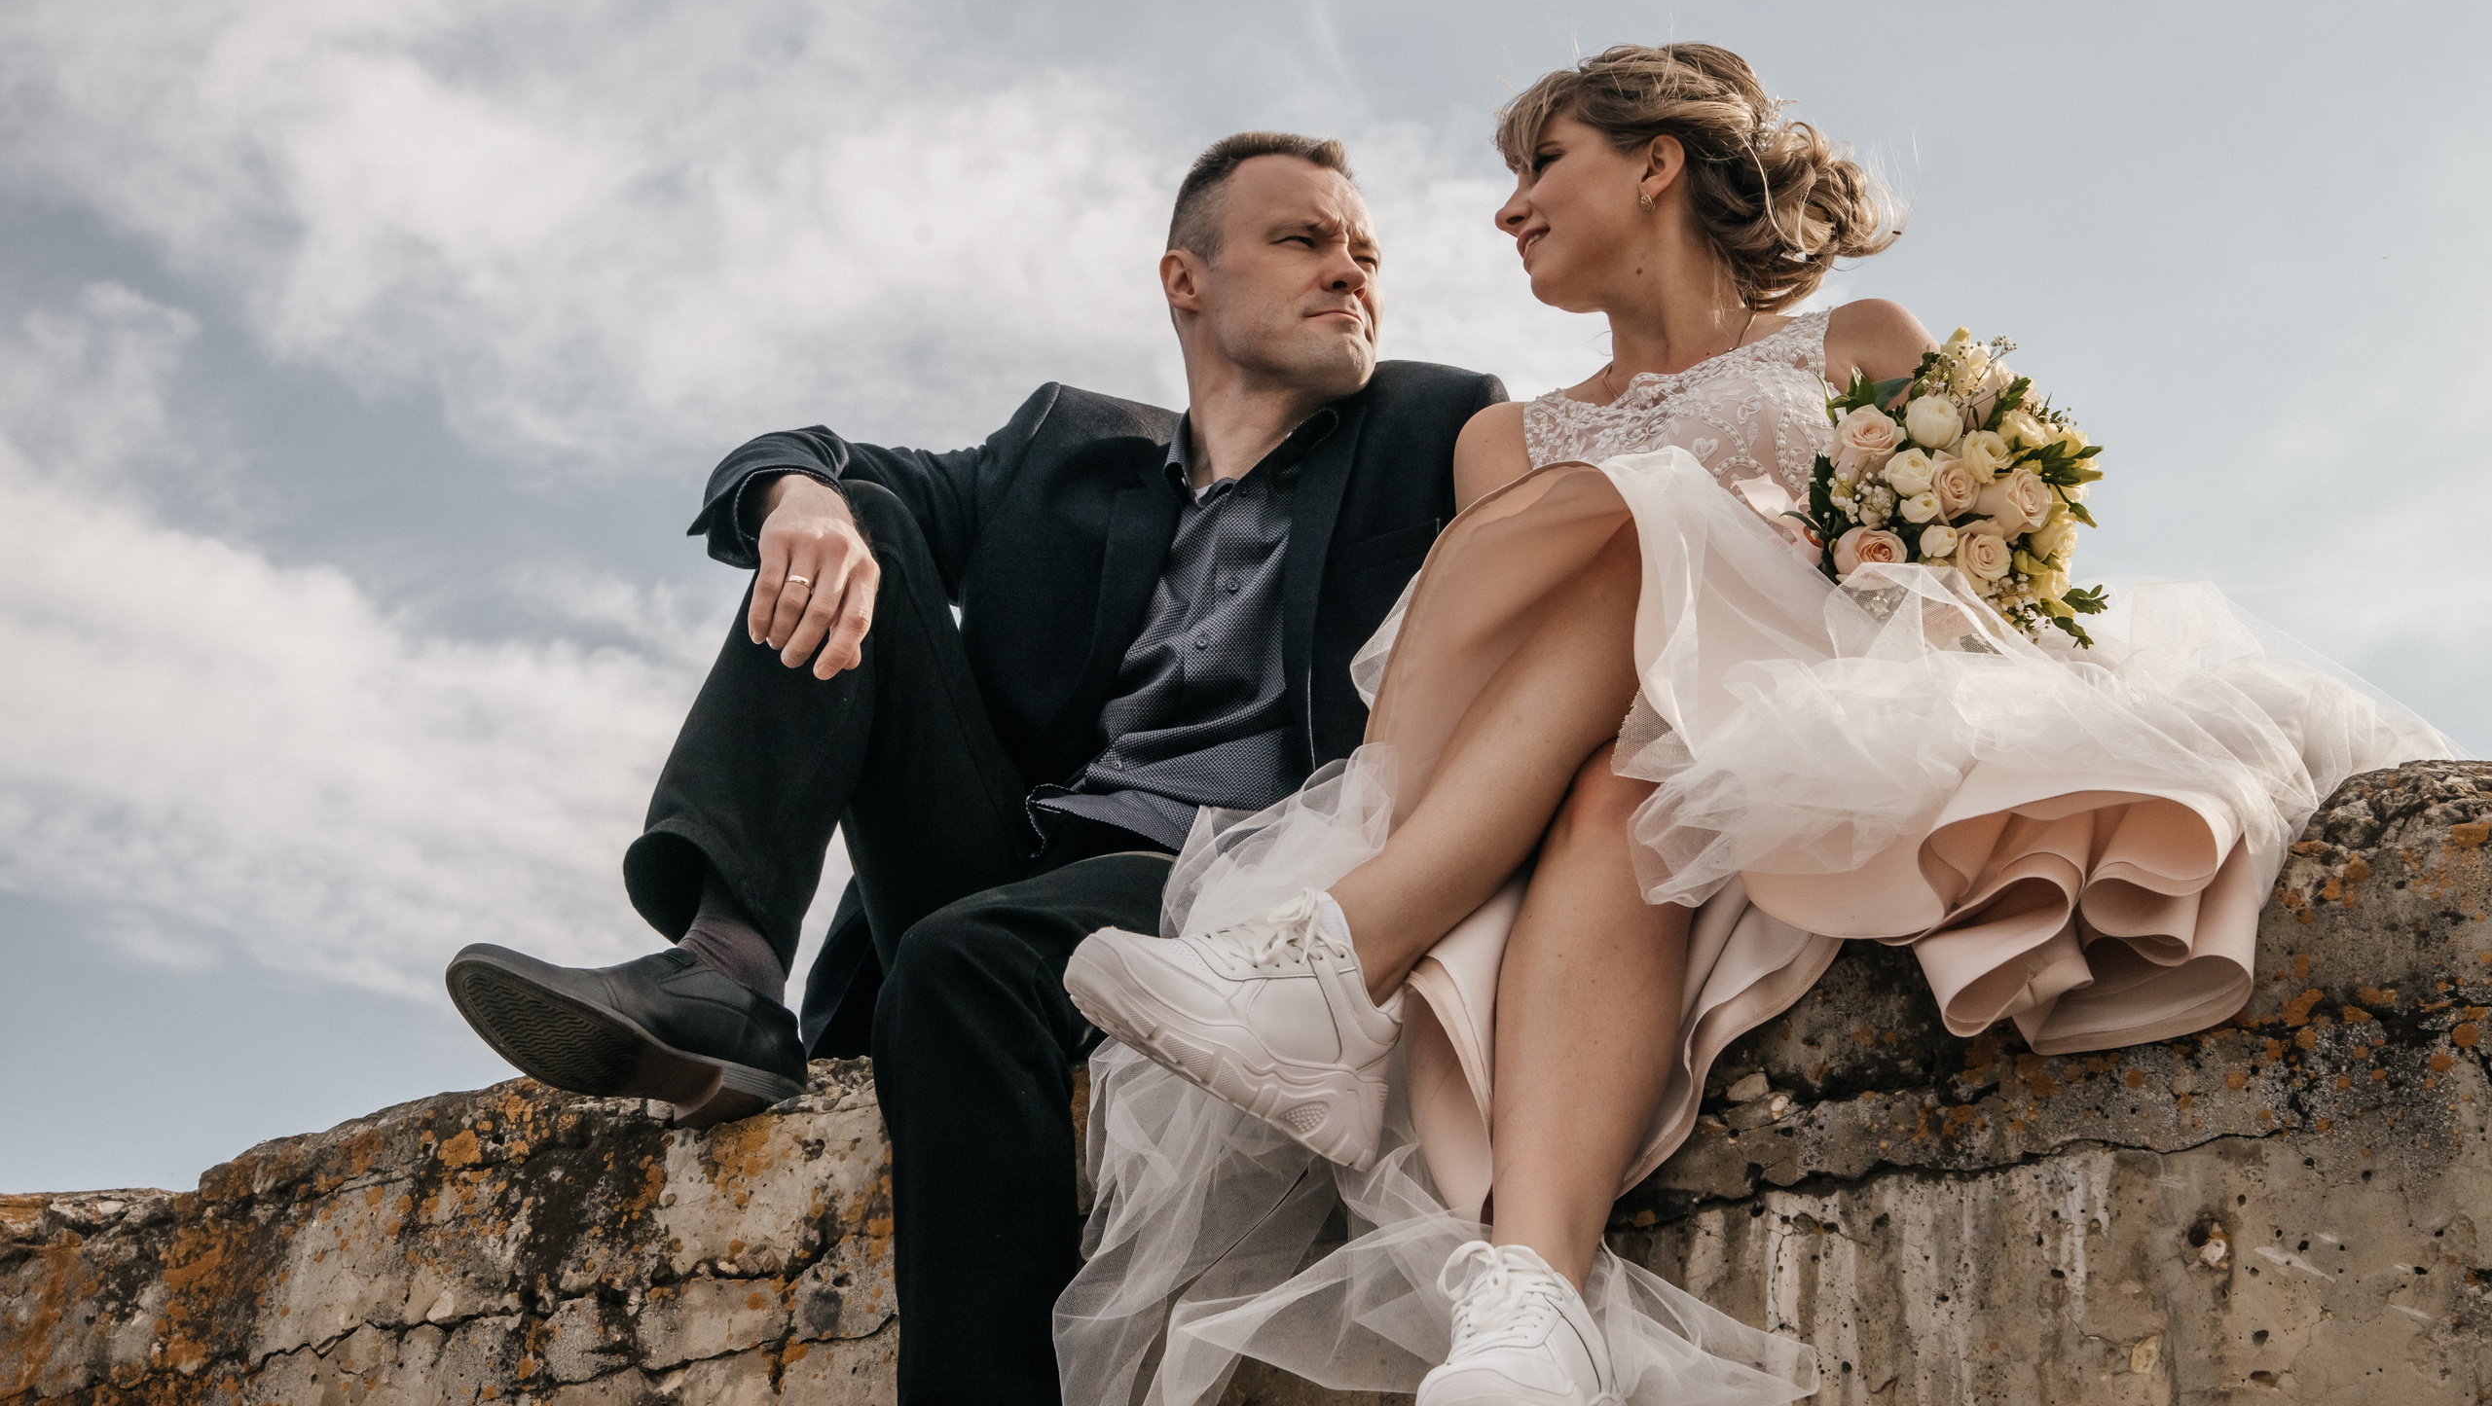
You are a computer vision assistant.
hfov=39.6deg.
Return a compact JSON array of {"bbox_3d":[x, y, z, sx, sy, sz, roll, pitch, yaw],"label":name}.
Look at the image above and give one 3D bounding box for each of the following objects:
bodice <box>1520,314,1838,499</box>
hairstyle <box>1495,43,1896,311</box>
[{"bbox_3d":[0.382,-0.178,2.820,0.310,0.320,0.220,-18,-24,16],"label":"bodice"},{"bbox_3d":[0.375,-0.438,2.880,0.320,0.205,0.195,-6,-21,6],"label":"hairstyle"}]

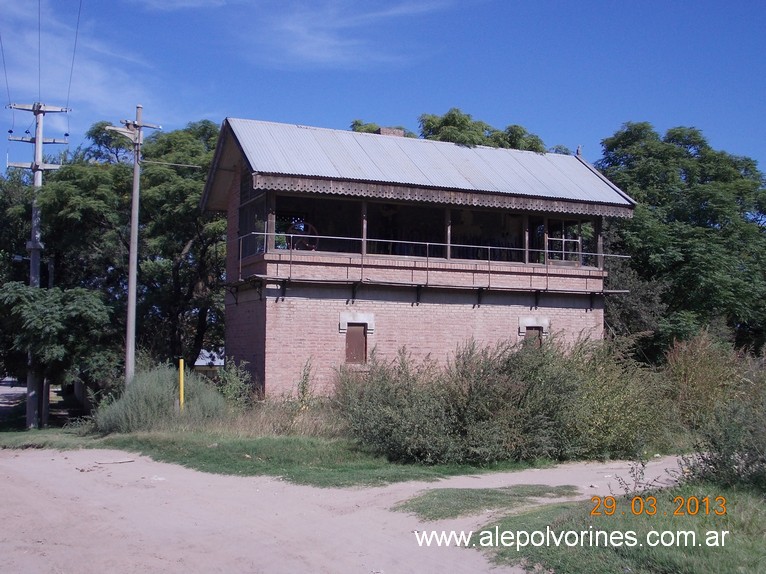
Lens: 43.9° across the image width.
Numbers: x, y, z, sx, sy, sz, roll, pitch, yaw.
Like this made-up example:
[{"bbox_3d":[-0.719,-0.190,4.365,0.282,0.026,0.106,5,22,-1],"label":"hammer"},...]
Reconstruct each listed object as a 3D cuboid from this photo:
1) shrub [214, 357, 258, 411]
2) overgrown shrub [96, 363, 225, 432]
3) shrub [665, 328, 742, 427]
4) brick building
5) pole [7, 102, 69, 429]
[{"bbox_3d":[-3.240,2.141,20.757,0.980,1.159,0.950,1,-4,-9],"label":"shrub"},{"bbox_3d":[-4.403,2.161,18.743,2.600,1.264,2.100,1,-5,-13],"label":"overgrown shrub"},{"bbox_3d":[6.305,1.847,18.772,1.500,2.052,1.400,-1,-5,18],"label":"shrub"},{"bbox_3d":[0.851,-0.371,24.691,10.190,7.130,4.923,2,-5,-24],"label":"brick building"},{"bbox_3d":[-8.126,-0.566,22.293,1.472,7.653,0.350,1,-5,-13],"label":"pole"}]

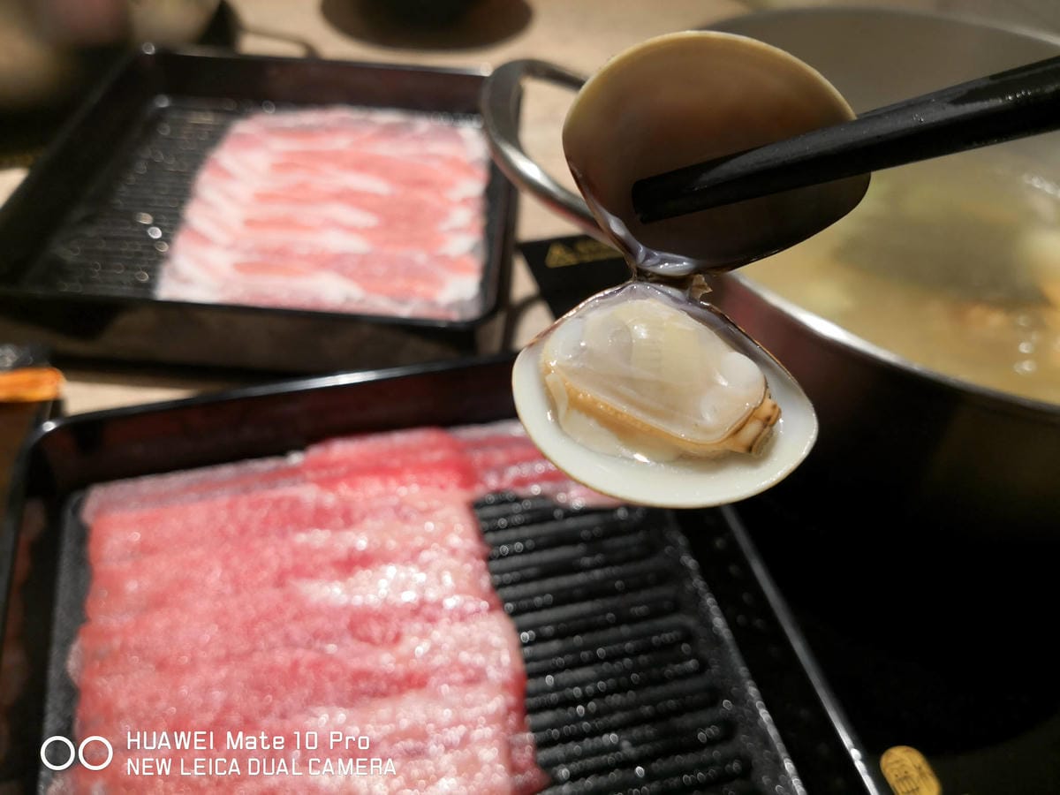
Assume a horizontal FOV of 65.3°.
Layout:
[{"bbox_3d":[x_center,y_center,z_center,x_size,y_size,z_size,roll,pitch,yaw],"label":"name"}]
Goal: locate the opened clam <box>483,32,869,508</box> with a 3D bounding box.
[{"bbox_3d":[0.024,-0.019,0.128,0.047,0.067,0.026,11,3,5],"label":"opened clam"}]

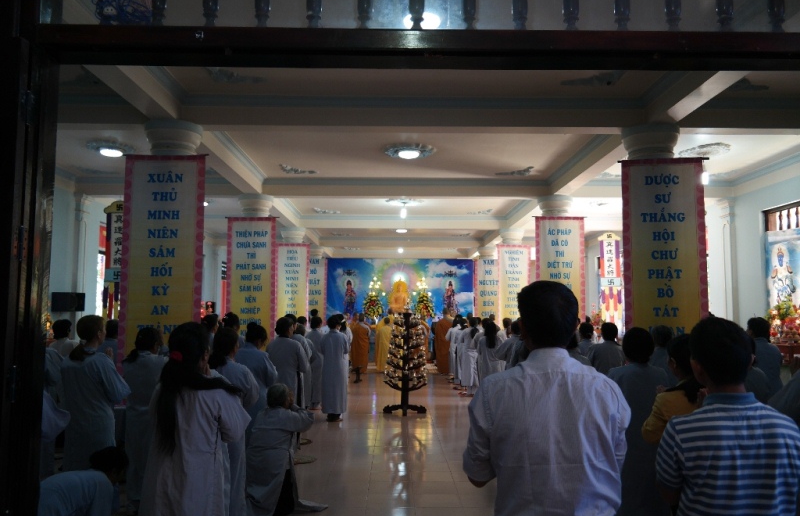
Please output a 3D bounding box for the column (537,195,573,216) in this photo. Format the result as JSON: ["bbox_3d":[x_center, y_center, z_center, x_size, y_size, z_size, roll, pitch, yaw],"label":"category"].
[{"bbox_3d":[2.788,0.734,10.810,0.640,3.770,0.640,0,-6,-1],"label":"column"}]

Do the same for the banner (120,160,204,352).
[{"bbox_3d":[-2.367,0.177,5.985,0.810,2.420,0.040,0,-5,-1],"label":"banner"}]

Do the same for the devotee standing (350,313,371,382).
[{"bbox_3d":[-1.043,2.290,15.845,0.550,1.640,0.420,0,-5,4],"label":"devotee standing"}]

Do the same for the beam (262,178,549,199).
[{"bbox_3d":[0.092,-1.200,10.399,4.880,0.340,0.280,0,-5,-1],"label":"beam"}]

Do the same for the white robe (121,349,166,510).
[{"bbox_3d":[-1.951,1.347,4.620,0.380,1.260,0.300,-1,-6,13],"label":"white robe"}]

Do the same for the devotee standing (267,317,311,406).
[{"bbox_3d":[-1.340,1.492,7.148,0.530,1.570,0.420,-1,-6,15],"label":"devotee standing"}]

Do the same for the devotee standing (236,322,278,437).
[{"bbox_3d":[-1.445,1.398,6.128,0.420,1.550,0.360,-1,-6,11],"label":"devotee standing"}]

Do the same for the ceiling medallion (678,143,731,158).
[{"bbox_3d":[4.109,-1.411,8.100,0.670,0.070,0.670,0,-5,0],"label":"ceiling medallion"}]

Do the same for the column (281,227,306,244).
[{"bbox_3d":[-2.433,1.096,13.595,0.570,3.590,0.570,0,-5,-1],"label":"column"}]

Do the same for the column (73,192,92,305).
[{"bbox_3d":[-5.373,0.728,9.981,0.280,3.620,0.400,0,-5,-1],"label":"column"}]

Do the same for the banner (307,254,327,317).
[{"bbox_3d":[-2.469,1.203,17.102,0.810,2.450,0.040,0,-5,-1],"label":"banner"}]

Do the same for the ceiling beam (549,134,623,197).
[{"bbox_3d":[2.661,-1.347,8.510,0.300,0.330,3.600,0,-5,-1],"label":"ceiling beam"}]

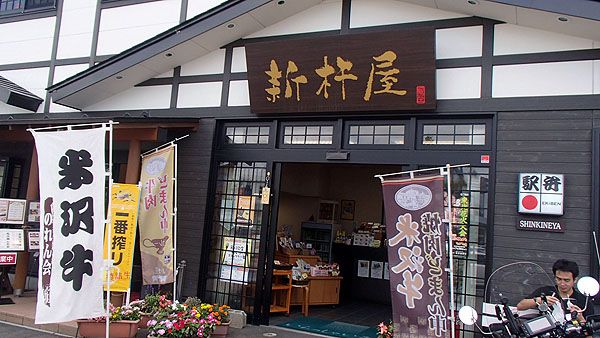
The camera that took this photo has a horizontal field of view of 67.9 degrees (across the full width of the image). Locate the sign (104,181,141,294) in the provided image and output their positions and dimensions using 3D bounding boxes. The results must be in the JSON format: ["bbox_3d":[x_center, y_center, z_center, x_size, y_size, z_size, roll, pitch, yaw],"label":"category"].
[{"bbox_3d":[-2.077,0.805,5.200,0.320,1.240,0.050,4,-6,6],"label":"sign"}]

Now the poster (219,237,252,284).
[{"bbox_3d":[-0.853,1.230,5.988,0.425,0.590,0.020,2,-7,23],"label":"poster"}]

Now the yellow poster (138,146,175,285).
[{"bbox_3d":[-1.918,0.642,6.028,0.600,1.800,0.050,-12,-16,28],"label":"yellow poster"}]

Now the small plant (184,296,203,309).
[{"bbox_3d":[-1.350,1.699,5.650,0.230,0.180,0.220,2,-7,23],"label":"small plant"}]

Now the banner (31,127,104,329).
[{"bbox_3d":[-2.190,0.515,4.260,0.620,1.800,0.060,-2,-6,-14],"label":"banner"}]

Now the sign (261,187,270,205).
[{"bbox_3d":[-0.446,0.358,5.894,0.112,0.215,0.020,2,-7,23],"label":"sign"}]

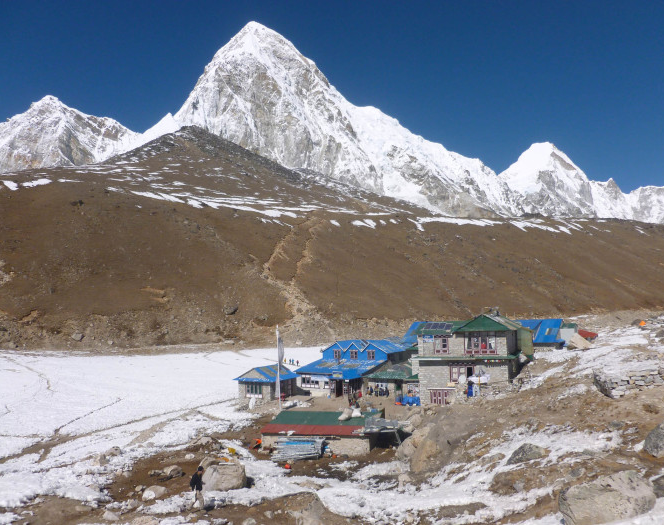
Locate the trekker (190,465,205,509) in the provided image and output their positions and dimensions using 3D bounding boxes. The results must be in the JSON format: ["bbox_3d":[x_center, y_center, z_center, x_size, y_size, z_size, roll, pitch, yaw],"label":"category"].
[{"bbox_3d":[-5.254,8.853,22.200,0.620,1.700,0.550,-3,-5,17],"label":"trekker"}]

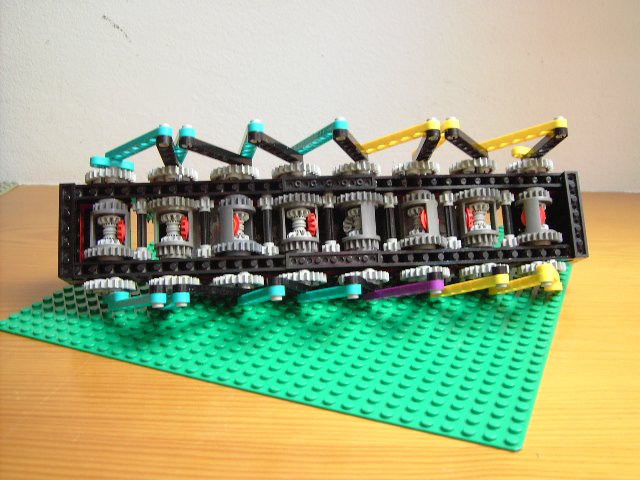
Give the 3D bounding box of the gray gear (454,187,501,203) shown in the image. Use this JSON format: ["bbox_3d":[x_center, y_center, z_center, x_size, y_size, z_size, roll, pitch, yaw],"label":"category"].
[{"bbox_3d":[0.085,-0.023,0.350,0.025,0.006,0.025,-2,-11,-6],"label":"gray gear"}]

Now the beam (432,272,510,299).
[{"bbox_3d":[0.073,0.024,0.322,0.008,0.004,0.056,4,-13,-30],"label":"beam"}]

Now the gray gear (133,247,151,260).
[{"bbox_3d":[-0.089,0.007,0.326,0.009,0.007,0.009,-2,-11,-6],"label":"gray gear"}]

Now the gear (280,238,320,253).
[{"bbox_3d":[-0.010,0.005,0.336,0.018,0.007,0.018,-2,-12,-5],"label":"gear"}]

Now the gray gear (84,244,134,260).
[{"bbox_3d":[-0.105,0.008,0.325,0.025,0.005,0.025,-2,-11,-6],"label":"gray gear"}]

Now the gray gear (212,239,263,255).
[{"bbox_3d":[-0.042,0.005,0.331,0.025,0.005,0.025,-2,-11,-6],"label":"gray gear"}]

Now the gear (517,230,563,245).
[{"bbox_3d":[0.117,0.001,0.345,0.025,0.007,0.025,-2,-12,-5],"label":"gear"}]

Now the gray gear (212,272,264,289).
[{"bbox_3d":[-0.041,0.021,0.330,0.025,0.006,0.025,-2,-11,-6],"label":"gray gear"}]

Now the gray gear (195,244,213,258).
[{"bbox_3d":[-0.058,0.006,0.332,0.010,0.007,0.010,-2,-12,-5],"label":"gray gear"}]

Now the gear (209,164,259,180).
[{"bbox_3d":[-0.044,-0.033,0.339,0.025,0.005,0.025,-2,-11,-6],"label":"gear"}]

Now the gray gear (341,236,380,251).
[{"bbox_3d":[0.022,0.003,0.338,0.019,0.007,0.019,-2,-11,-6],"label":"gray gear"}]

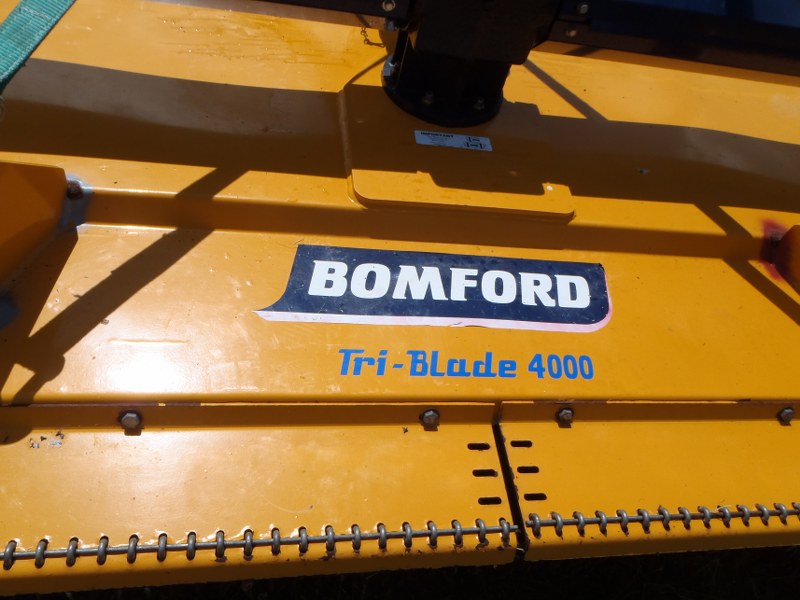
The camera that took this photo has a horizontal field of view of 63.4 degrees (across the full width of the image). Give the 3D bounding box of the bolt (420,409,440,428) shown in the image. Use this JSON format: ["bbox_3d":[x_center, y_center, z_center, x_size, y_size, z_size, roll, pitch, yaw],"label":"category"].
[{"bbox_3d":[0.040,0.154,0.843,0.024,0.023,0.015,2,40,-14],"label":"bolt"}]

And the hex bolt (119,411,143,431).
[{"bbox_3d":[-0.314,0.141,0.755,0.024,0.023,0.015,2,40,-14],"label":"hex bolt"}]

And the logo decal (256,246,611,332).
[{"bbox_3d":[0.069,-0.015,0.944,0.543,0.005,0.141,2,52,-14],"label":"logo decal"}]

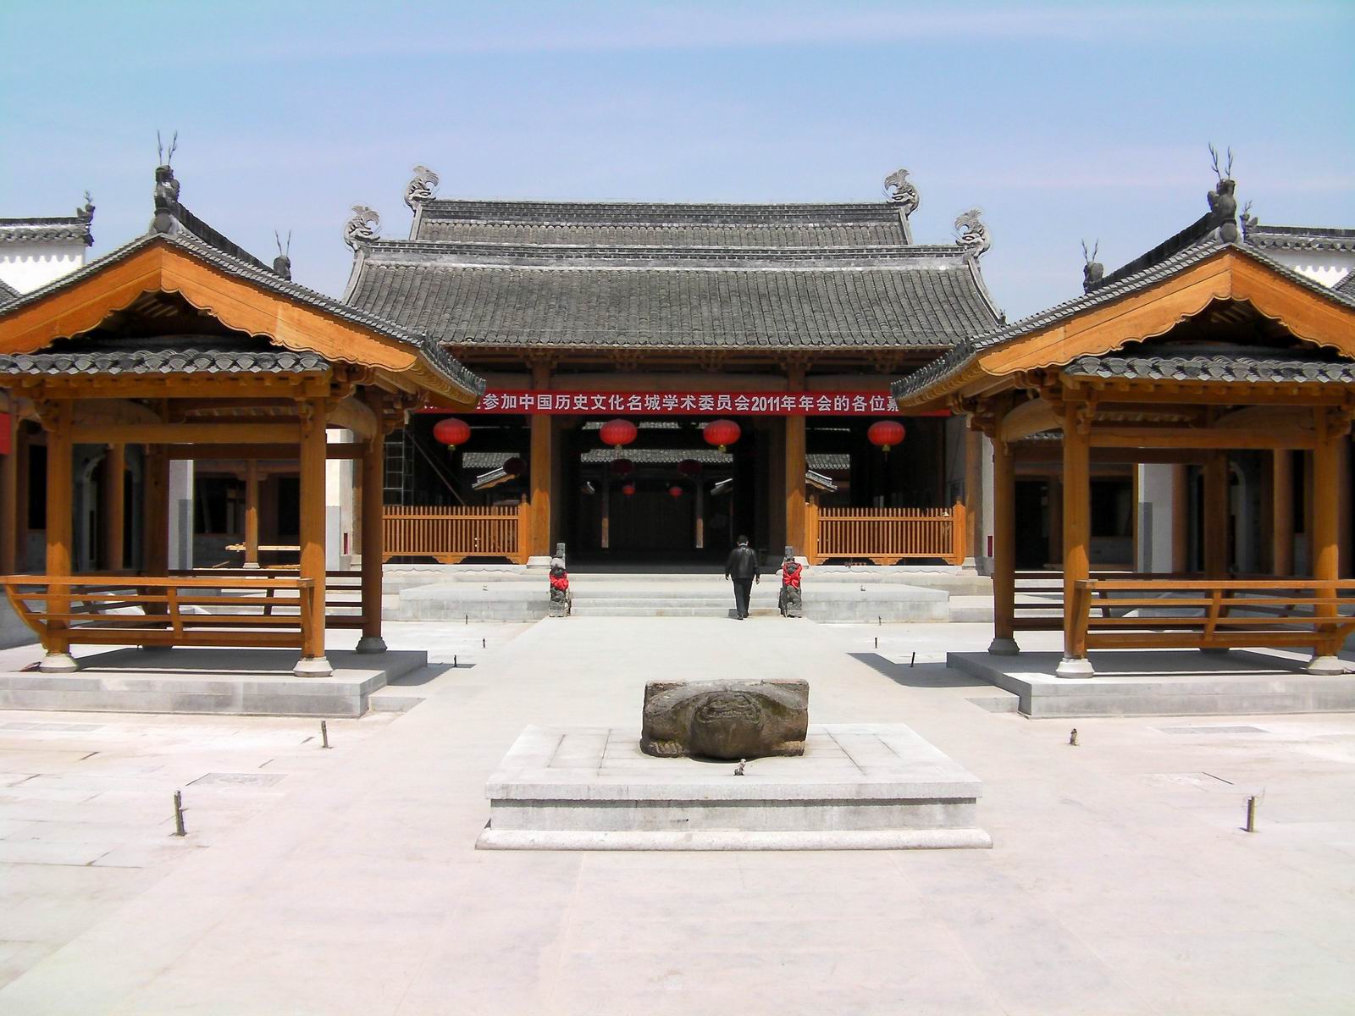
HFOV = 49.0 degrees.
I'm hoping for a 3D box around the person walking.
[{"bbox_3d":[1.320,1.424,30.400,0.660,1.690,0.420,0,-1,-1],"label":"person walking"}]

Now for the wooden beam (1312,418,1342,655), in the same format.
[{"bbox_3d":[6.672,0.245,15.280,0.245,2.580,0.245,0,-1,-1],"label":"wooden beam"}]

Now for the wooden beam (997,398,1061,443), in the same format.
[{"bbox_3d":[4.013,-0.996,16.786,0.220,0.380,2.700,0,-1,-1],"label":"wooden beam"}]

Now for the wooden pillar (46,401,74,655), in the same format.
[{"bbox_3d":[-6.063,0.203,14.600,0.260,2.500,0.260,0,-1,-1],"label":"wooden pillar"}]

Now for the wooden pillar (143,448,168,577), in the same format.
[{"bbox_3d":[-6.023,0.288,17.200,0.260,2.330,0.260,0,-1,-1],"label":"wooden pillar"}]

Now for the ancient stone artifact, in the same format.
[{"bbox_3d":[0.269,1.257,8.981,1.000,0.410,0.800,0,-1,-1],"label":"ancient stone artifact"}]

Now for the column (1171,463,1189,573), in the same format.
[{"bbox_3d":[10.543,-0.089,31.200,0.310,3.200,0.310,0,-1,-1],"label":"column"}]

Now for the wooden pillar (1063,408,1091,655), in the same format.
[{"bbox_3d":[3.800,0.227,14.150,0.260,2.460,0.260,0,-1,-1],"label":"wooden pillar"}]

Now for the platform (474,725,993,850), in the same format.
[{"bbox_3d":[0.290,1.643,9.070,2.670,0.320,2.670,0,-1,0],"label":"platform"}]

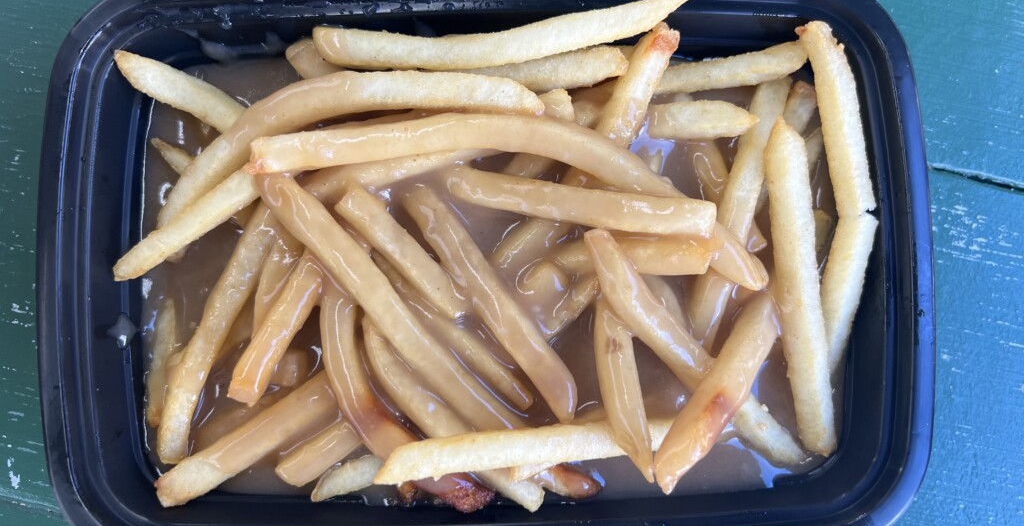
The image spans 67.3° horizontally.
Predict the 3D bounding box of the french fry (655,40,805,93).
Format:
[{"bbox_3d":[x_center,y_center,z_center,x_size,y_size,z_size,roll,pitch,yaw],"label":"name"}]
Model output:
[{"bbox_3d":[0.057,-0.052,0.205,0.045,0.009,0.009,-11,88,6],"label":"french fry"}]

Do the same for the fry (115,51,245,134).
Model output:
[{"bbox_3d":[-0.085,-0.044,0.203,0.038,0.009,0.009,29,87,-11],"label":"fry"}]

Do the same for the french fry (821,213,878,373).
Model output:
[{"bbox_3d":[0.088,0.010,0.204,0.010,0.010,0.043,5,101,0],"label":"french fry"}]

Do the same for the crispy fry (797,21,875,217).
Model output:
[{"bbox_3d":[0.084,-0.037,0.200,0.011,0.010,0.049,-11,91,-1],"label":"crispy fry"}]

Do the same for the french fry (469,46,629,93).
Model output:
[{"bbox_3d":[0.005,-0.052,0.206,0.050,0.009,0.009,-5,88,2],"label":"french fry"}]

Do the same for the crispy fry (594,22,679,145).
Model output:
[{"bbox_3d":[0.033,-0.045,0.202,0.009,0.009,0.032,24,108,0],"label":"crispy fry"}]

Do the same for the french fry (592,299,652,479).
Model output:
[{"bbox_3d":[0.029,0.031,0.199,0.010,0.010,0.048,-11,84,-1],"label":"french fry"}]

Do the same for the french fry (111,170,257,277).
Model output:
[{"bbox_3d":[-0.083,-0.011,0.199,0.046,0.009,0.007,-34,88,2],"label":"french fry"}]

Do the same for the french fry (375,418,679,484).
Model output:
[{"bbox_3d":[0.006,0.049,0.202,0.081,0.010,0.010,-6,88,-3],"label":"french fry"}]

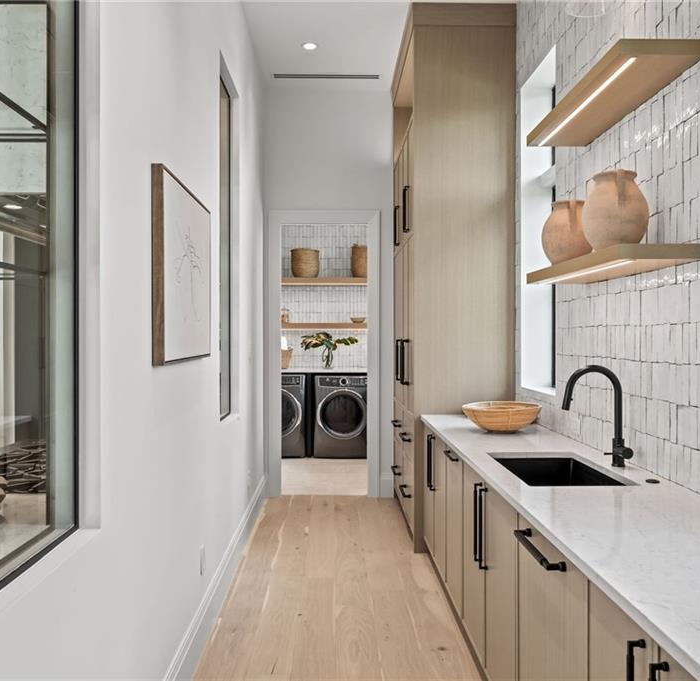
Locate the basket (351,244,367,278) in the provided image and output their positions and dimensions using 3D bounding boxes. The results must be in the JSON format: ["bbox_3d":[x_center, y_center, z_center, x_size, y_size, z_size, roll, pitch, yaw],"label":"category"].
[{"bbox_3d":[0.184,-0.982,8.583,0.340,0.411,0.340,0,0,-1],"label":"basket"}]

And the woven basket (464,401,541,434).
[{"bbox_3d":[0.826,0.418,3.690,0.415,0.138,0.415,0,0,0],"label":"woven basket"}]

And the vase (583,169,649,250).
[{"bbox_3d":[0.981,-0.465,2.516,0.230,0.320,0.230,0,0,-1],"label":"vase"}]

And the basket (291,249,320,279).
[{"bbox_3d":[-0.562,-0.960,8.564,0.350,0.365,0.350,0,0,-1],"label":"basket"}]

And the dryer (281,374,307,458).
[{"bbox_3d":[-0.877,0.891,8.275,0.686,0.972,0.780,0,0,-1],"label":"dryer"}]

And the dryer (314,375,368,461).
[{"bbox_3d":[-0.073,0.891,8.296,0.686,0.972,0.780,0,0,-1],"label":"dryer"}]

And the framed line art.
[{"bbox_3d":[-0.618,-0.243,2.572,0.039,0.632,0.836,0,0,-1],"label":"framed line art"}]

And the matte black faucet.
[{"bbox_3d":[0.955,0.296,2.642,0.245,0.395,0.115,0,0,-1],"label":"matte black faucet"}]

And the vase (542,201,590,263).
[{"bbox_3d":[0.968,-0.459,3.009,0.232,0.303,0.232,0,0,-1],"label":"vase"}]

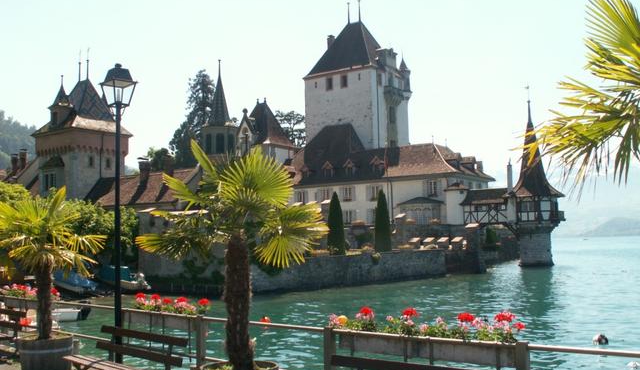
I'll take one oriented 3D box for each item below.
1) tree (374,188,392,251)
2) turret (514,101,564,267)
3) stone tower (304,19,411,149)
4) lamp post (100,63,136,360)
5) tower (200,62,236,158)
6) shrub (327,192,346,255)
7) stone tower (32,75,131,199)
[{"bbox_3d":[4.763,2.715,48.642,1.350,4.766,1.350,-1,-5,0],"label":"tree"},{"bbox_3d":[23.027,-0.283,68.251,4.700,17.408,4.700,-5,-6,33],"label":"turret"},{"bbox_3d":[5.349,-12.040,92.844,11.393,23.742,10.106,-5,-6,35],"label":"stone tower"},{"bbox_3d":[-2.608,0.467,8.417,0.400,4.180,0.400,-6,-7,44],"label":"lamp post"},{"bbox_3d":[-12.694,-9.449,81.180,4.500,12.345,4.500,-5,-6,35],"label":"tower"},{"bbox_3d":[1.194,2.800,46.934,1.350,4.671,1.350,-1,-5,0],"label":"shrub"},{"bbox_3d":[-25.471,-4.113,69.561,7.092,16.063,6.901,-5,-6,36],"label":"stone tower"}]

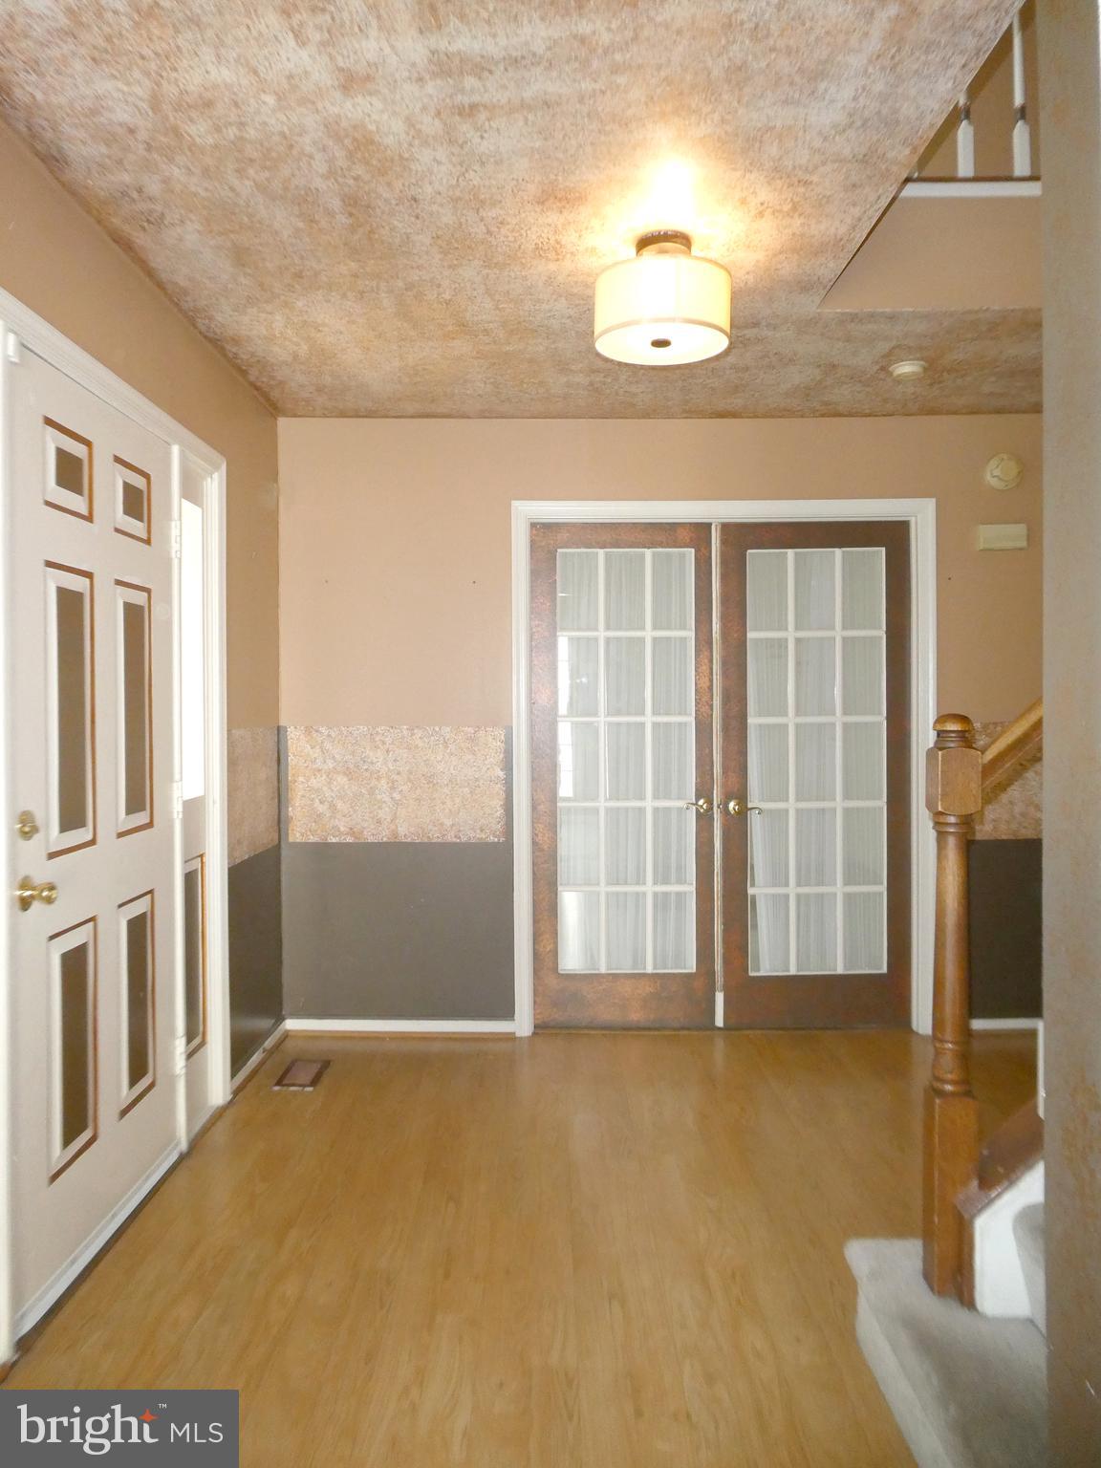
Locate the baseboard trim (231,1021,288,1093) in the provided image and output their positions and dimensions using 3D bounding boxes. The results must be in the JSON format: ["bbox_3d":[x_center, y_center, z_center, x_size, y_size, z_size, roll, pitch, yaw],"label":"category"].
[{"bbox_3d":[-1.062,1.188,3.761,0.018,0.061,0.660,0,1,0],"label":"baseboard trim"}]

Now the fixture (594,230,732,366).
[{"bbox_3d":[0.284,-1.104,2.560,0.340,0.250,0.340,0,1,0],"label":"fixture"}]

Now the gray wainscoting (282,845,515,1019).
[{"bbox_3d":[-0.607,0.788,4.081,0.928,0.717,0.020,0,1,0],"label":"gray wainscoting"}]

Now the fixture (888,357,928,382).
[{"bbox_3d":[1.223,-1.233,3.479,0.130,0.038,0.130,0,1,0],"label":"fixture"}]

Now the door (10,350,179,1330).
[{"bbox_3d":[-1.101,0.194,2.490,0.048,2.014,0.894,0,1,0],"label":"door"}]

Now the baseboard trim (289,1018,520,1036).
[{"bbox_3d":[-0.606,1.177,4.080,0.928,0.065,0.018,0,1,0],"label":"baseboard trim"}]

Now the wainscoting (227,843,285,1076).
[{"bbox_3d":[-1.073,0.799,3.753,0.020,0.717,0.660,0,1,0],"label":"wainscoting"}]

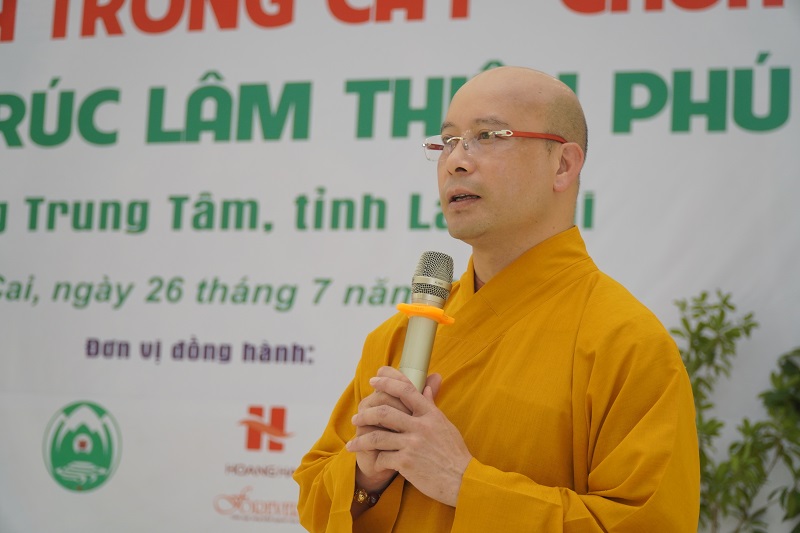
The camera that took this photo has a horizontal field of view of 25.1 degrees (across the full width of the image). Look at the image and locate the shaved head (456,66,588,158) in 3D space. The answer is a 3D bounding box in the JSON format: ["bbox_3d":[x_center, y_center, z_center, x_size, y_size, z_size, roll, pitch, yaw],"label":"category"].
[{"bbox_3d":[0.154,-0.189,2.280,0.187,0.138,0.160,8,-6,-42],"label":"shaved head"}]

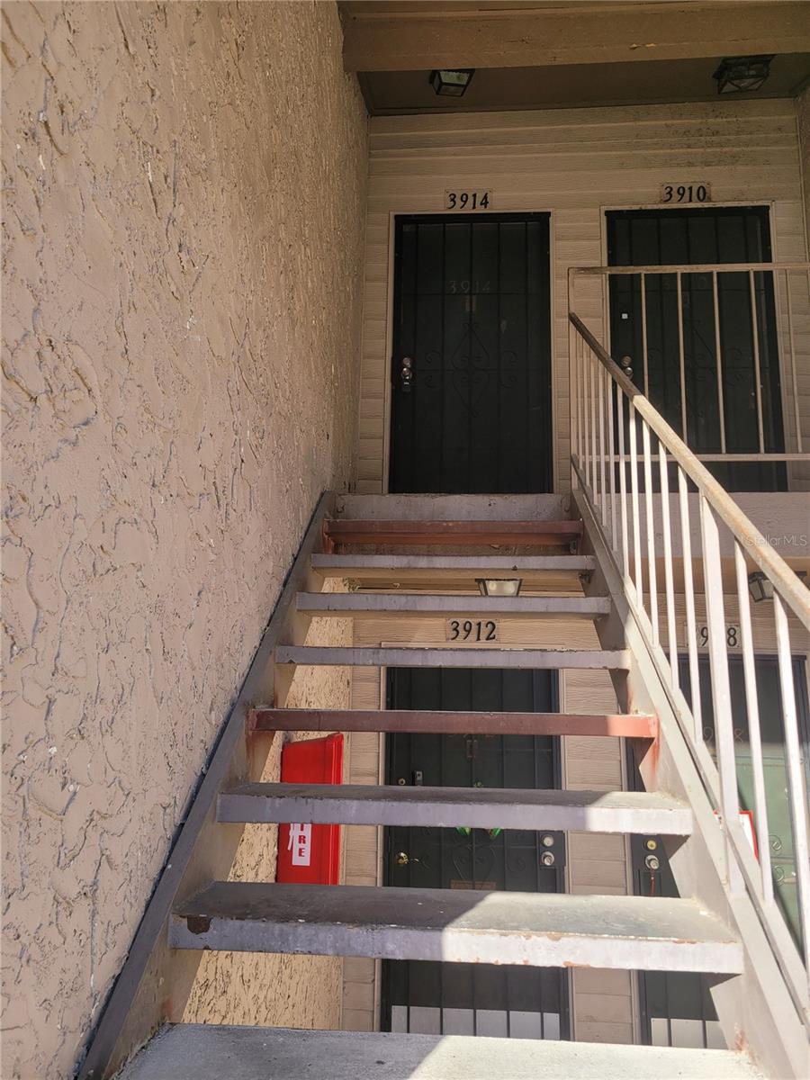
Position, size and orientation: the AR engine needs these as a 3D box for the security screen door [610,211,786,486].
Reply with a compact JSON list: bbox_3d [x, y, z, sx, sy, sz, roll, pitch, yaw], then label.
[{"bbox_3d":[1.680,-0.992,4.695,0.958,2.017,0.060,0,-10,4],"label":"security screen door"}]

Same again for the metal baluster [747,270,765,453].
[{"bbox_3d":[1.527,-0.779,3.514,0.019,0.826,0.019,0,-11,3],"label":"metal baluster"}]

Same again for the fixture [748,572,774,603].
[{"bbox_3d":[1.745,0.223,3.806,0.220,0.120,0.220,-2,-11,14],"label":"fixture"}]

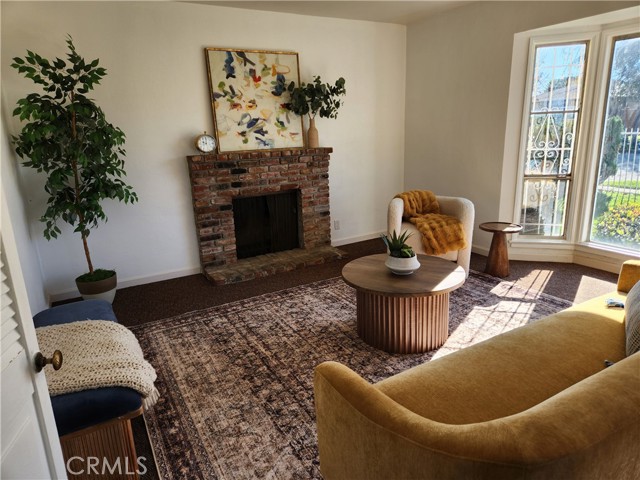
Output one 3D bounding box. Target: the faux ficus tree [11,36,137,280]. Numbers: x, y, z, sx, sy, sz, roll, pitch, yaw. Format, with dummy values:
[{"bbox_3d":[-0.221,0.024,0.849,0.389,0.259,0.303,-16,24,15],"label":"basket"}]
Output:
[{"bbox_3d":[-1.828,-0.582,3.298,0.680,1.840,0.620,-10,17,-28],"label":"faux ficus tree"}]

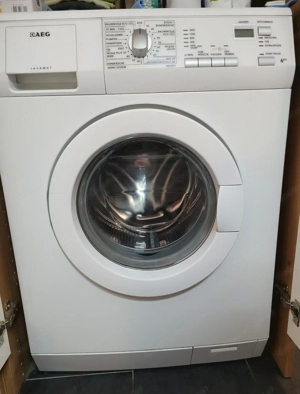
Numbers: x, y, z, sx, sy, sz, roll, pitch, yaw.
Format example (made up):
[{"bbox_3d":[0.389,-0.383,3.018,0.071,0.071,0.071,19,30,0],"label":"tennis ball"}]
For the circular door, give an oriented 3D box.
[{"bbox_3d":[-0.005,0.022,0.643,0.415,0.415,0.060,-2,15,-3],"label":"circular door"}]

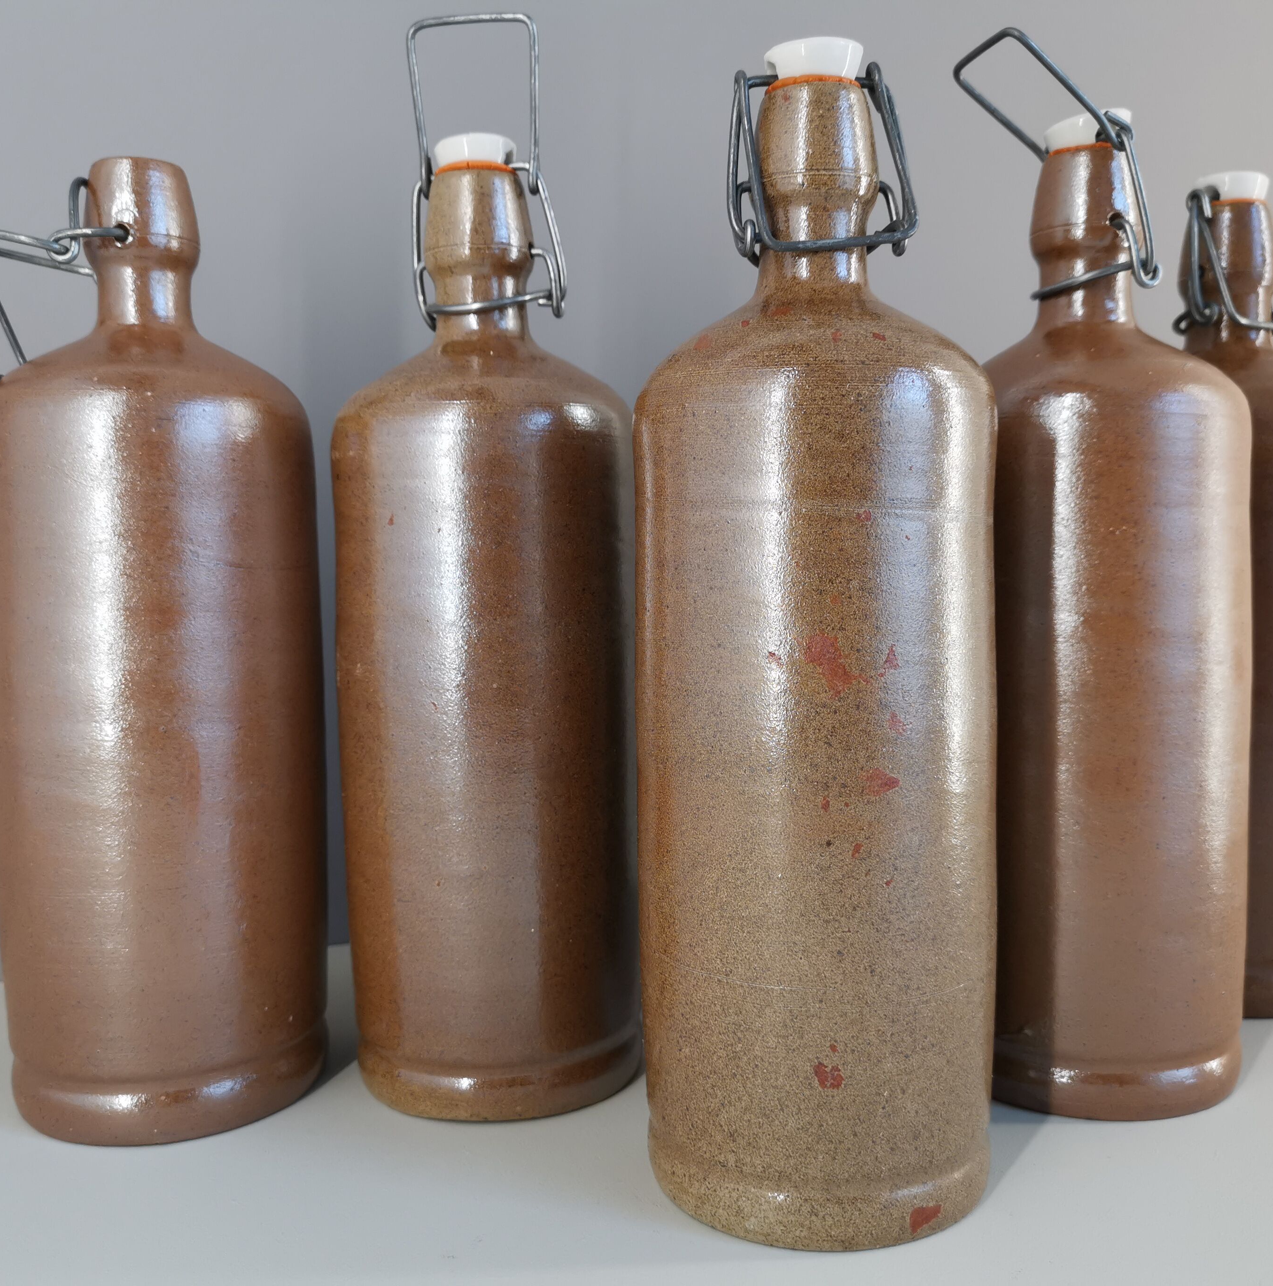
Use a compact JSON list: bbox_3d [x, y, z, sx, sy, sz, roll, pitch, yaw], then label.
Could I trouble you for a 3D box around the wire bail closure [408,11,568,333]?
[{"bbox_3d":[-0.043,-0.136,0.391,0.046,0.089,0.033,0,4,9],"label":"wire bail closure"}]

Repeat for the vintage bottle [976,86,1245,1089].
[{"bbox_3d":[0.134,-0.012,0.401,0.092,0.282,0.092,-1,4,0],"label":"vintage bottle"}]

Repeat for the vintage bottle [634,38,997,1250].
[{"bbox_3d":[0.045,-0.004,0.334,0.088,0.280,0.088,-1,4,0],"label":"vintage bottle"}]

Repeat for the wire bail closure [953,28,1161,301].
[{"bbox_3d":[0.121,-0.135,0.389,0.050,0.070,0.043,-2,5,-12],"label":"wire bail closure"}]

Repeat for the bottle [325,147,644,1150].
[{"bbox_3d":[-0.045,-0.008,0.405,0.089,0.280,0.089,-1,4,0],"label":"bottle"}]

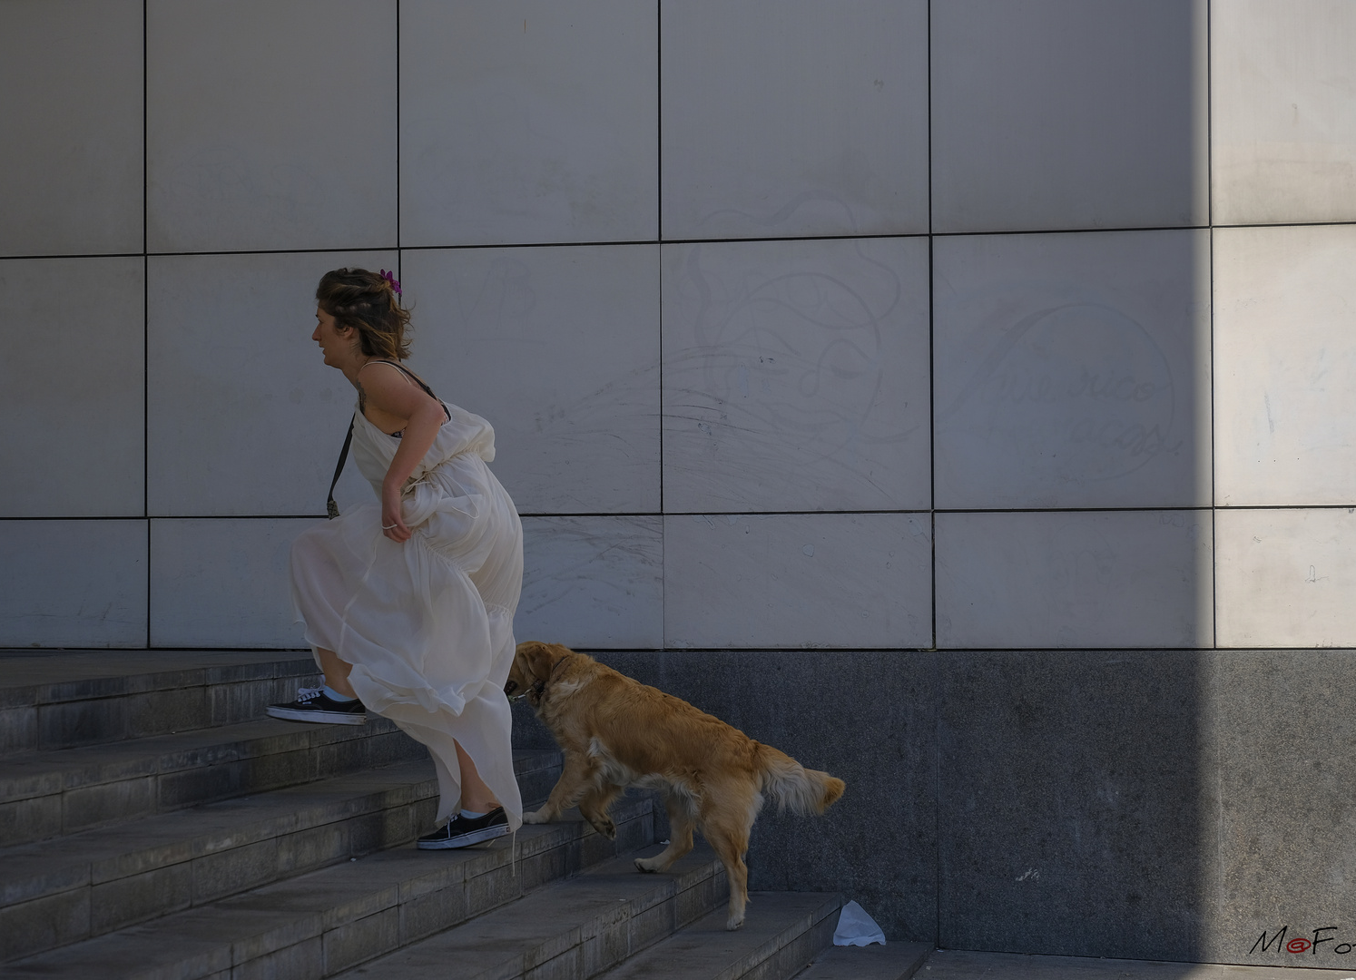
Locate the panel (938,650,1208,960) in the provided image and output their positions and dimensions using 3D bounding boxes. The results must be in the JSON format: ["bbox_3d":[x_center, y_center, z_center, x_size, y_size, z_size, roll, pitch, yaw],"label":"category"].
[{"bbox_3d":[1.260,0.992,9.723,0.874,0.960,0.040,-1,-1,11],"label":"panel"}]

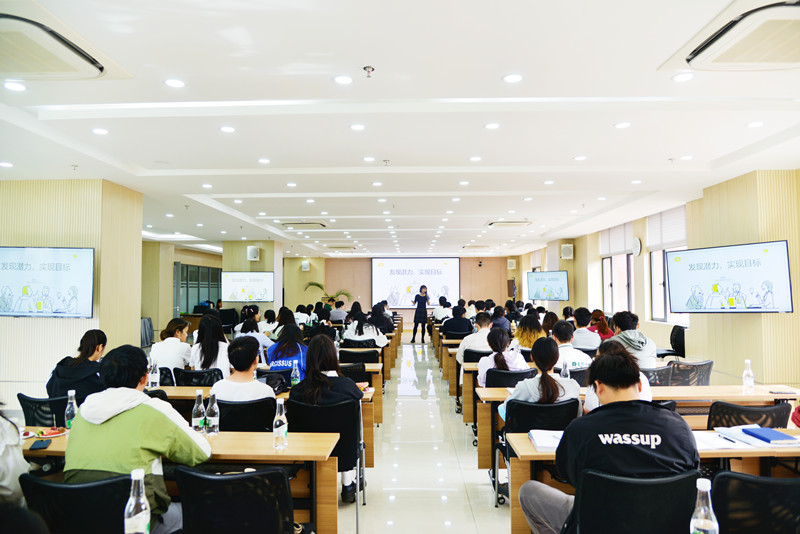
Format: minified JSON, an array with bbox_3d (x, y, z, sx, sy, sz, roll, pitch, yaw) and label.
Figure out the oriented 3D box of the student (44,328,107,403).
[{"bbox_3d":[-2.082,1.053,3.724,0.470,1.249,0.780,-1,-3,23],"label":"student"}]

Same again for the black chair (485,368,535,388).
[{"bbox_3d":[0.965,1.296,4.749,0.480,0.850,0.540,0,-2,1],"label":"black chair"}]

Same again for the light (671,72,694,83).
[{"bbox_3d":[1.820,-1.220,3.425,0.140,0.030,0.140,0,-2,1],"label":"light"}]

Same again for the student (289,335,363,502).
[{"bbox_3d":[-0.464,1.053,3.566,0.470,1.229,0.850,0,-2,1],"label":"student"}]

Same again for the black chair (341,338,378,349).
[{"bbox_3d":[-0.584,1.470,8.029,0.480,0.860,0.550,0,-3,1],"label":"black chair"}]

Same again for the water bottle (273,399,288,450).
[{"bbox_3d":[-0.579,0.760,2.591,0.067,0.232,0.067,0,-2,1],"label":"water bottle"}]

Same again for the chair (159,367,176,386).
[{"bbox_3d":[-2.313,1.344,5.171,0.480,0.860,0.550,0,-3,1],"label":"chair"}]

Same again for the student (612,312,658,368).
[{"bbox_3d":[2.030,1.058,4.911,0.530,1.313,0.850,0,-3,-7],"label":"student"}]

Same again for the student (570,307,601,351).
[{"bbox_3d":[2.305,1.184,6.752,0.490,1.320,0.780,0,-3,1],"label":"student"}]

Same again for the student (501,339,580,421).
[{"bbox_3d":[0.919,1.062,3.608,0.500,1.220,0.740,0,-2,1],"label":"student"}]

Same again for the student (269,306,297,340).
[{"bbox_3d":[-1.646,1.218,7.555,0.460,1.270,0.700,0,-2,1],"label":"student"}]

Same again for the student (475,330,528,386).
[{"bbox_3d":[0.886,1.132,4.822,0.480,1.164,0.800,0,-2,1],"label":"student"}]

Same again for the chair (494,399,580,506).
[{"bbox_3d":[0.883,1.241,3.460,0.480,0.850,0.550,0,-2,1],"label":"chair"}]

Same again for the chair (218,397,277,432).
[{"bbox_3d":[-0.988,1.274,3.572,0.480,0.860,0.550,0,-3,1],"label":"chair"}]

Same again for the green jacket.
[{"bbox_3d":[-1.107,0.800,2.318,0.550,0.590,0.430,-1,-3,13],"label":"green jacket"}]

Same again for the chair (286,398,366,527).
[{"bbox_3d":[-0.447,1.223,3.429,0.470,0.870,0.610,0,-3,1],"label":"chair"}]

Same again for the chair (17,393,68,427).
[{"bbox_3d":[-2.122,1.250,3.600,0.480,0.860,0.580,-1,-3,9],"label":"chair"}]

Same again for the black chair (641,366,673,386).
[{"bbox_3d":[2.145,1.294,4.819,0.480,0.850,0.540,0,-2,1],"label":"black chair"}]

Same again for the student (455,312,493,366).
[{"bbox_3d":[0.984,1.210,6.782,0.520,1.270,0.800,0,-3,1],"label":"student"}]

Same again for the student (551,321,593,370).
[{"bbox_3d":[1.501,1.096,4.843,0.480,1.235,0.820,0,-3,1],"label":"student"}]

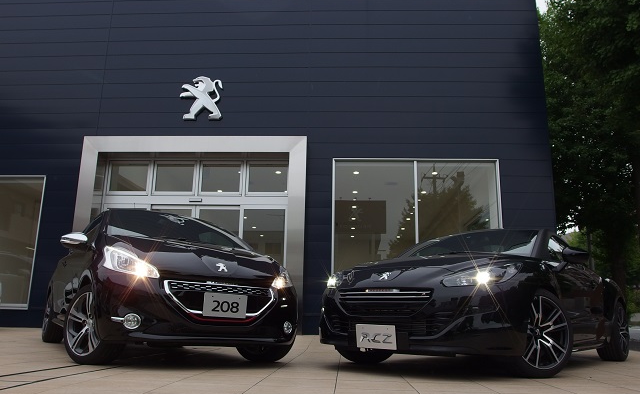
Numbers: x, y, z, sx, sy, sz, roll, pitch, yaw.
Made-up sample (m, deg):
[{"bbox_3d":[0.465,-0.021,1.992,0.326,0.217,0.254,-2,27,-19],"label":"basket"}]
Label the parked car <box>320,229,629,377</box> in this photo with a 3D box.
[{"bbox_3d":[1.804,0.987,5.314,1.915,1.352,4.294,-10,-17,40],"label":"parked car"}]

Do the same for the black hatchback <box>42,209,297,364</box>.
[{"bbox_3d":[-1.746,0.873,5.459,1.809,1.460,3.962,9,-15,-32],"label":"black hatchback"}]

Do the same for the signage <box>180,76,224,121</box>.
[{"bbox_3d":[-2.256,-1.885,9.962,0.819,0.882,0.120,0,-13,3],"label":"signage"}]

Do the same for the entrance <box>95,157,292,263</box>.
[{"bbox_3d":[-2.421,0.833,9.637,3.616,3.256,0.300,0,-13,3],"label":"entrance"}]

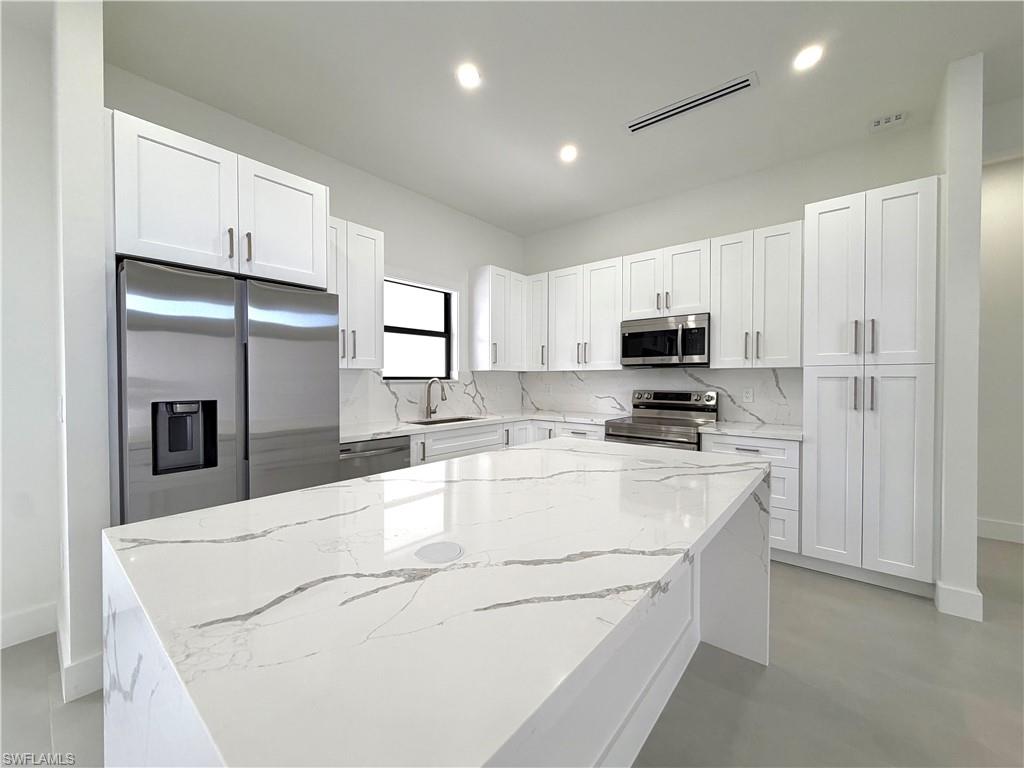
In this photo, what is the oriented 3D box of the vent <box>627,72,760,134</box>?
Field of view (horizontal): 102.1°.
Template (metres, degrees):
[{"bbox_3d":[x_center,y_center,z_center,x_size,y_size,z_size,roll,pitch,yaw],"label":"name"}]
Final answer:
[{"bbox_3d":[1.114,-1.759,2.643,0.790,0.028,0.157,0,1,40],"label":"vent"}]

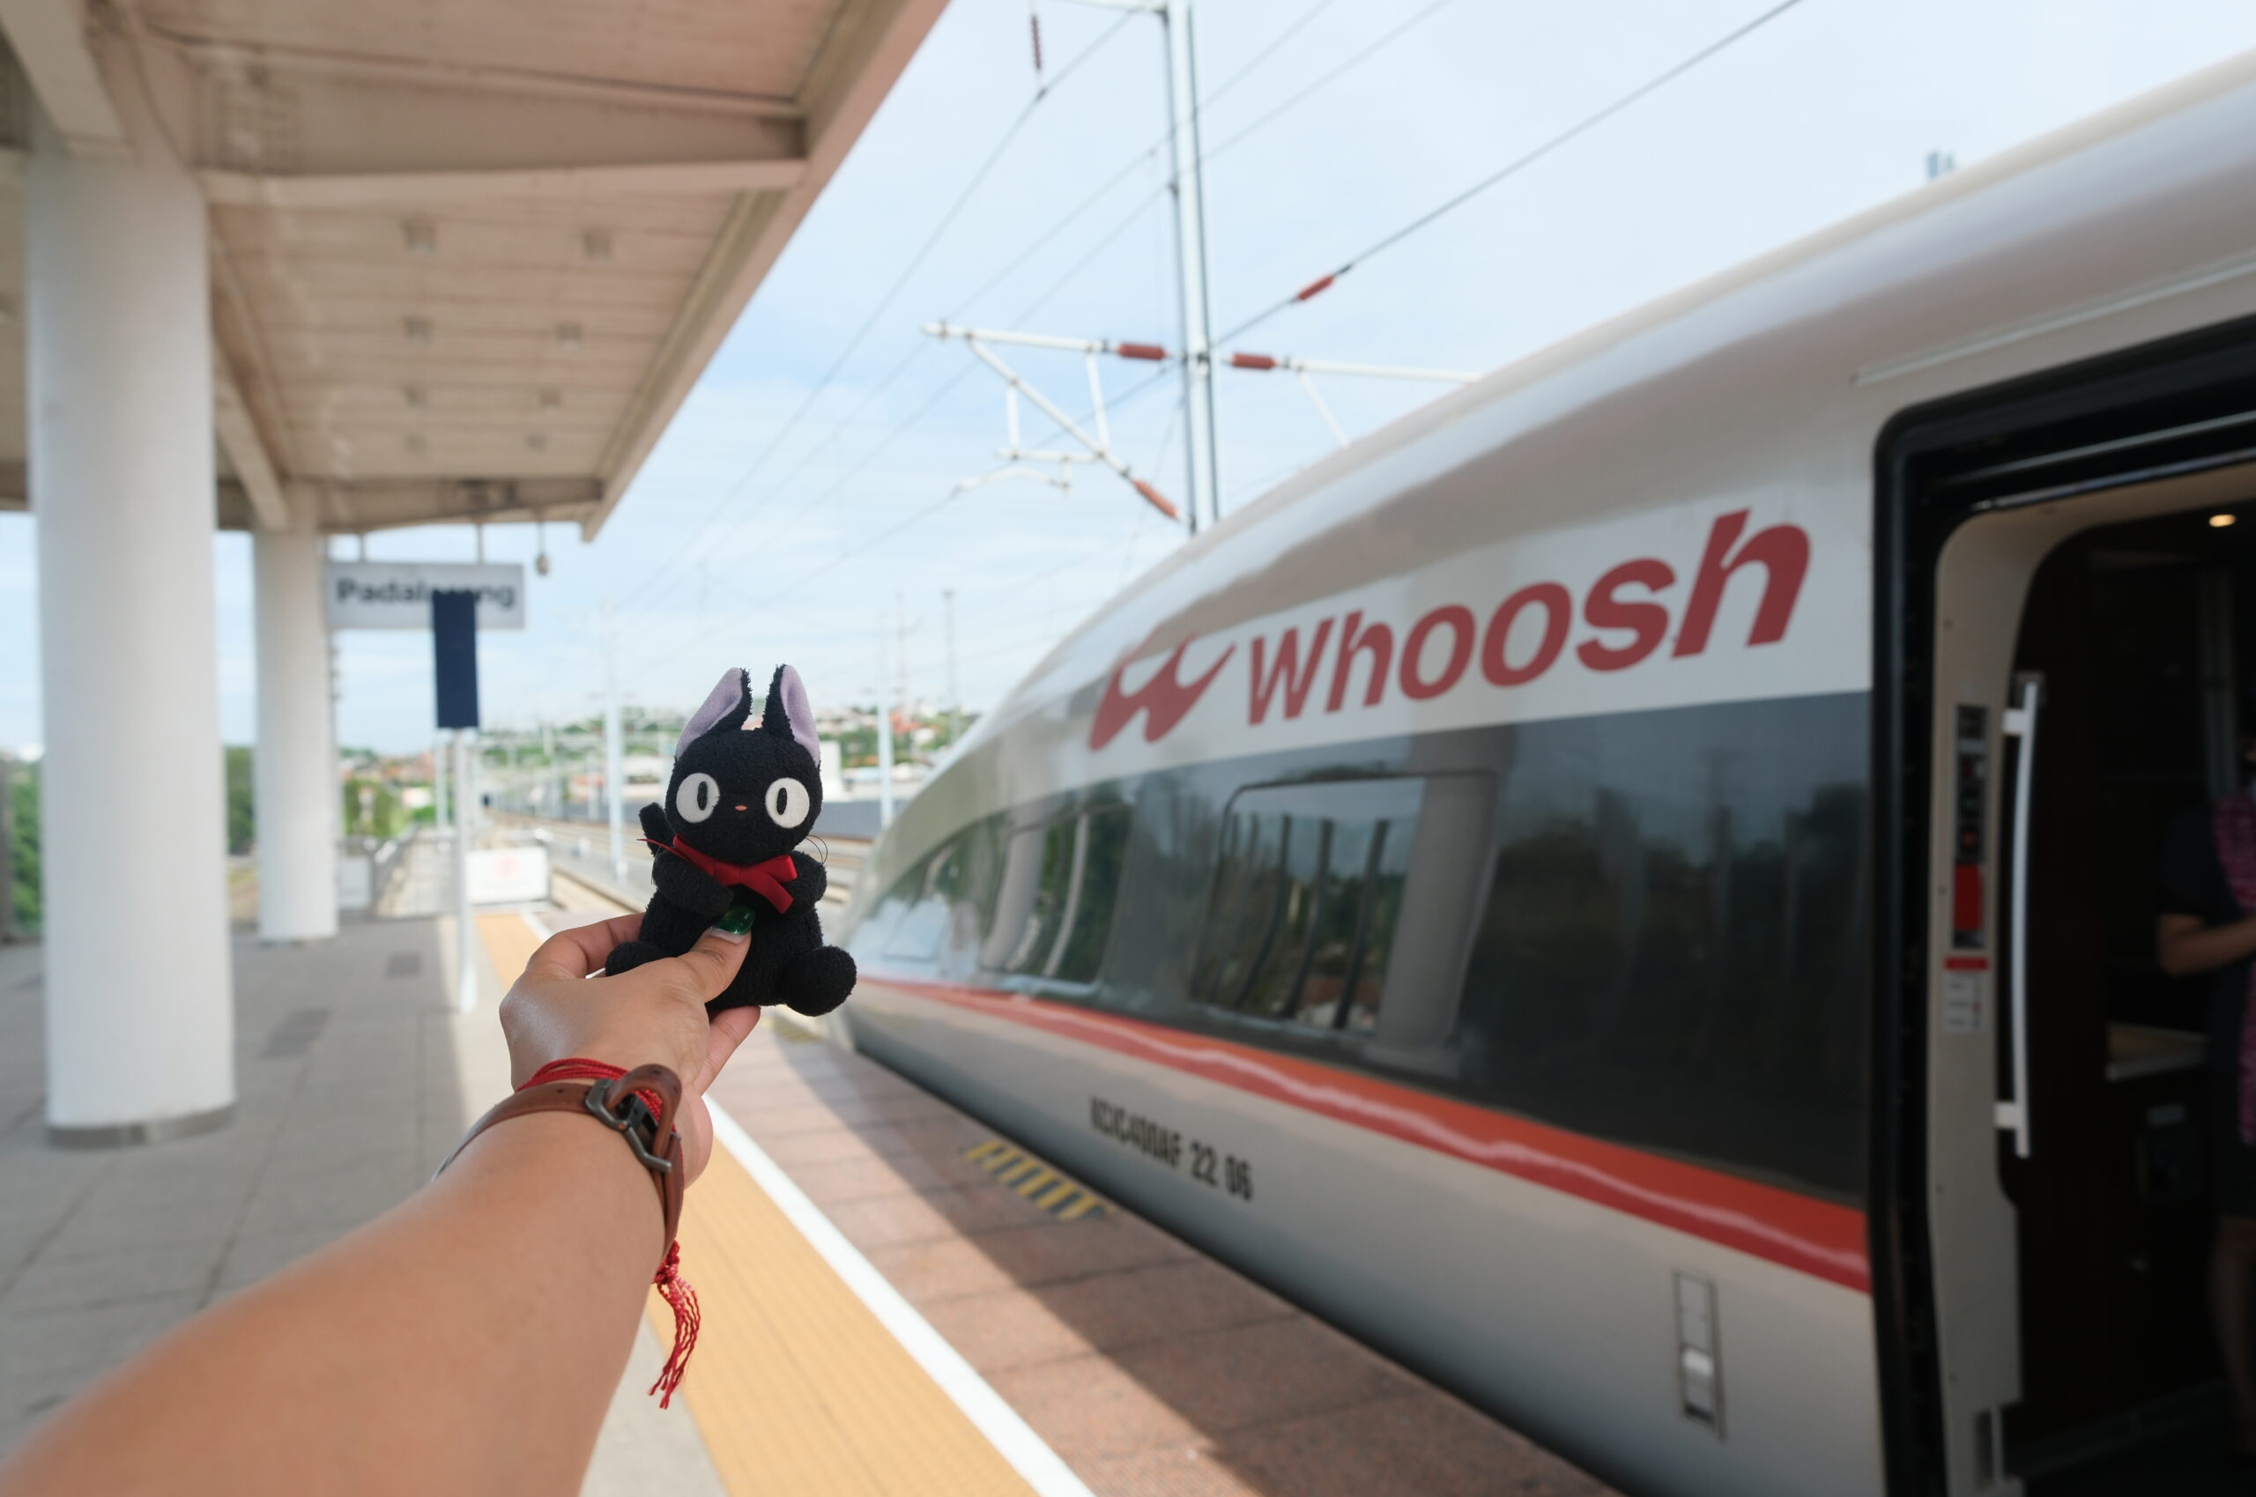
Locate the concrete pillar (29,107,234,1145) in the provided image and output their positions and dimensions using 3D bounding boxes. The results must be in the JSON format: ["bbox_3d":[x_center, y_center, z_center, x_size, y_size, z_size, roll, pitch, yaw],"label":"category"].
[{"bbox_3d":[-5.144,-0.615,7.750,0.790,5.150,0.790,-2,-1,-25],"label":"concrete pillar"}]

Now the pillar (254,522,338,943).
[{"bbox_3d":[-10.022,-0.207,18.079,0.790,5.150,0.790,-2,-1,-25],"label":"pillar"}]

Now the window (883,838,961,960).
[{"bbox_3d":[-1.190,0.851,8.685,0.080,0.680,1.300,10,-9,-19],"label":"window"}]

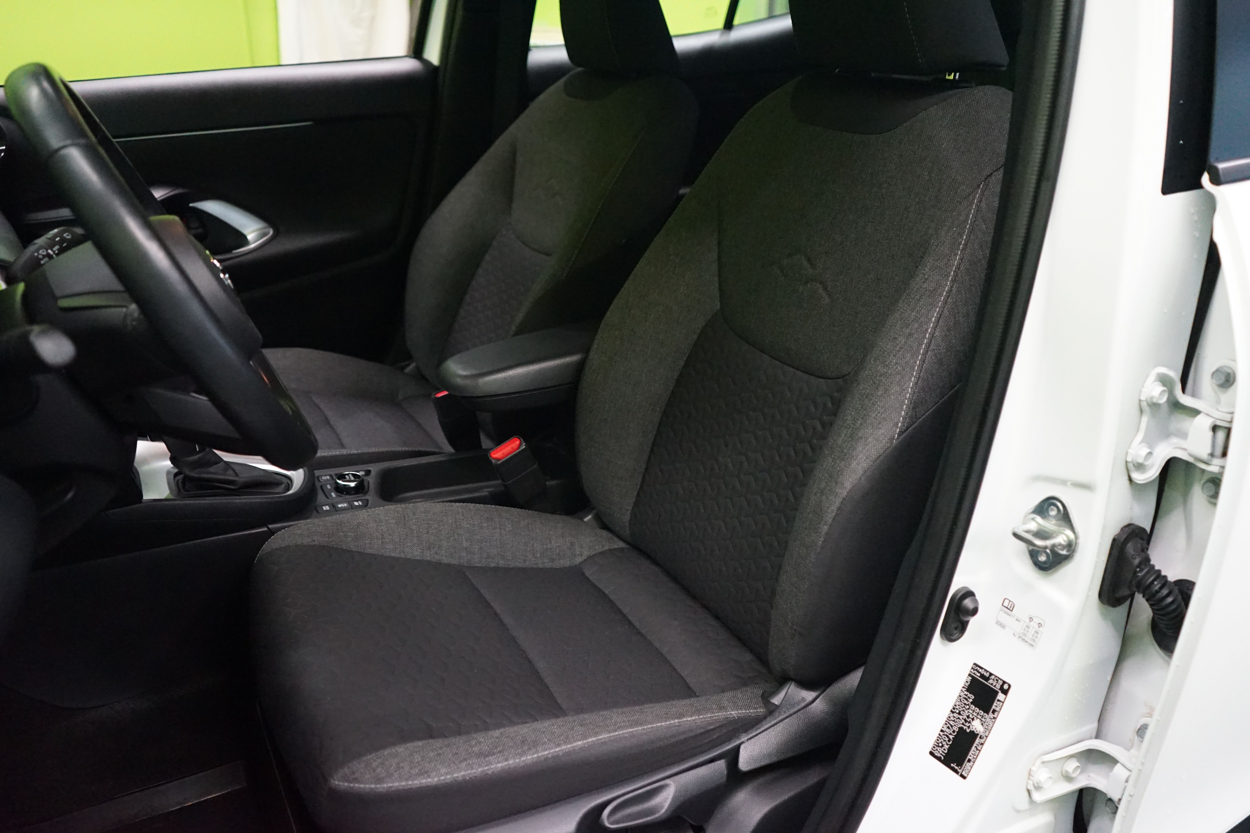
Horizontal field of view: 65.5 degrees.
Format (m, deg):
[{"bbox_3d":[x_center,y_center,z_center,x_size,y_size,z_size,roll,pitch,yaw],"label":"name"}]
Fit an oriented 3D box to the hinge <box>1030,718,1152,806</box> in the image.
[{"bbox_3d":[0.419,0.314,0.874,0.085,0.052,0.058,-11,24,-24],"label":"hinge"}]

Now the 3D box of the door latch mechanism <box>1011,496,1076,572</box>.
[{"bbox_3d":[0.354,0.098,0.815,0.032,0.066,0.053,-11,24,-24],"label":"door latch mechanism"}]

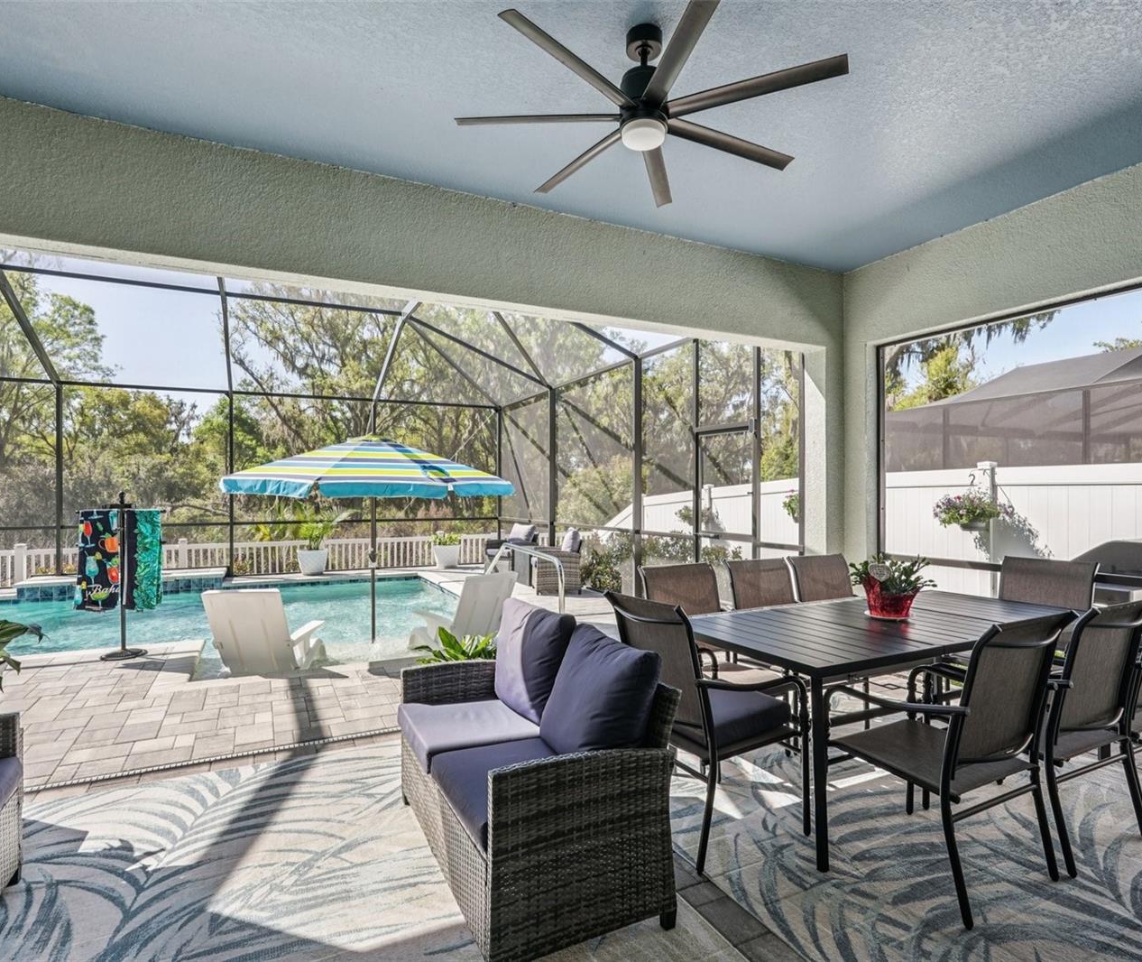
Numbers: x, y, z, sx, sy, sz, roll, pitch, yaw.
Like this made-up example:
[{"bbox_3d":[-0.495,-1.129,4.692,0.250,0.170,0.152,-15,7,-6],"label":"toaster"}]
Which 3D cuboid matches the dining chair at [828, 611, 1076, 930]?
[{"bbox_3d":[1.377,0.936,2.377,0.570,0.950,0.660,0,-1,-27],"label":"dining chair"}]

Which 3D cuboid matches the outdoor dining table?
[{"bbox_3d":[1.617,1.054,3.211,2.135,0.735,0.943,0,-1,-27],"label":"outdoor dining table"}]

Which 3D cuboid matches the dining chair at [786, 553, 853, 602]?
[{"bbox_3d":[1.765,0.957,3.988,0.570,0.950,0.660,0,-1,-29],"label":"dining chair"}]

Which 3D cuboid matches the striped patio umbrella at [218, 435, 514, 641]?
[{"bbox_3d":[-1.872,0.610,6.100,2.550,2.100,2.550,0,-1,-26],"label":"striped patio umbrella"}]

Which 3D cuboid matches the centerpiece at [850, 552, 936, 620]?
[{"bbox_3d":[1.630,0.522,3.256,0.380,0.330,0.360,0,-1,-27],"label":"centerpiece"}]

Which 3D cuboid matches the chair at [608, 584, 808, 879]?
[{"bbox_3d":[0.545,0.935,2.652,0.655,0.962,0.574,1,-1,-28],"label":"chair"}]

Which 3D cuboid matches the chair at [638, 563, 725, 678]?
[{"bbox_3d":[0.715,0.948,3.383,0.570,0.950,0.660,0,-1,-27],"label":"chair"}]

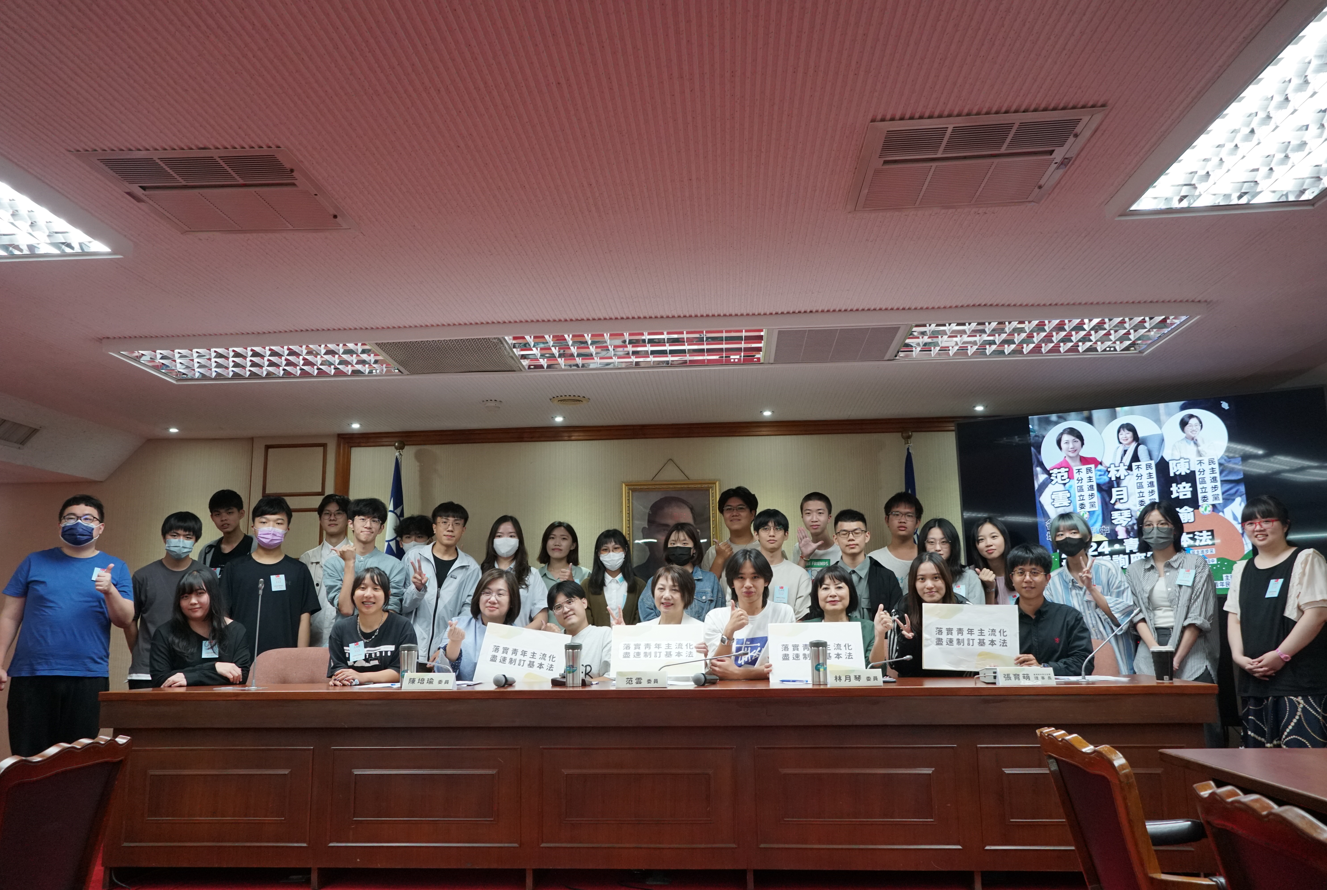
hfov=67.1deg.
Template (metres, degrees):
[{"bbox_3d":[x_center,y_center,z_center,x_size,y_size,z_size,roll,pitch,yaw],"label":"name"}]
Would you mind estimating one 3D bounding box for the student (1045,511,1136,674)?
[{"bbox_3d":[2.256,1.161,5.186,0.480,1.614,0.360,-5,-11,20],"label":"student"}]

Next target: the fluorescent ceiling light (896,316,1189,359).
[{"bbox_3d":[1.701,-0.515,4.624,1.200,0.080,0.600,-1,-11,4],"label":"fluorescent ceiling light"}]

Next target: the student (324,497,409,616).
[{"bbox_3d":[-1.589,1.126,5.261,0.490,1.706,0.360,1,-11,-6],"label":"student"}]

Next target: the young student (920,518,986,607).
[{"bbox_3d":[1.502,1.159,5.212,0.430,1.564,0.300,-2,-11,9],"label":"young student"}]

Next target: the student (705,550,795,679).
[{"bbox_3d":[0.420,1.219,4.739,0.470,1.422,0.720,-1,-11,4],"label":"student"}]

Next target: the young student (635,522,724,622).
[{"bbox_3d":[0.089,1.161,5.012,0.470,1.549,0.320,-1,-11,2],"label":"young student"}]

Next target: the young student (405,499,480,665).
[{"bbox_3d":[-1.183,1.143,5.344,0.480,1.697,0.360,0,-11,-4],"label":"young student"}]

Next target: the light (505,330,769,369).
[{"bbox_3d":[-0.114,-0.472,4.744,1.200,0.080,0.600,-1,-11,4],"label":"light"}]

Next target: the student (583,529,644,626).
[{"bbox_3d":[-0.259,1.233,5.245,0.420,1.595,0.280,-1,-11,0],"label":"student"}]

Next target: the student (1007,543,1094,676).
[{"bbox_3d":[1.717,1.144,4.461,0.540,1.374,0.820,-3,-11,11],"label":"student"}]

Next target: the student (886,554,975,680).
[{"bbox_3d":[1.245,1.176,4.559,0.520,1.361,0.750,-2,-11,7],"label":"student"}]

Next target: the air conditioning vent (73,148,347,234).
[{"bbox_3d":[-1.358,-0.782,3.119,0.600,0.050,0.600,-1,-11,3],"label":"air conditioning vent"}]

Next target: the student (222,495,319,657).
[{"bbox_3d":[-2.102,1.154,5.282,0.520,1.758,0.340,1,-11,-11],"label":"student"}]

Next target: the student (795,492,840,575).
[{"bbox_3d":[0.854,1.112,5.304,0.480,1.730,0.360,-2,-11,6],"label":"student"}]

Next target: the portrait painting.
[{"bbox_3d":[0.052,0.610,6.315,0.600,0.750,0.050,-1,-8,4],"label":"portrait painting"}]

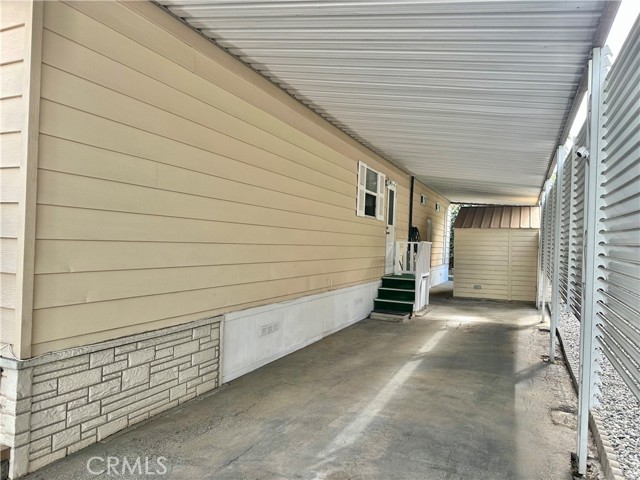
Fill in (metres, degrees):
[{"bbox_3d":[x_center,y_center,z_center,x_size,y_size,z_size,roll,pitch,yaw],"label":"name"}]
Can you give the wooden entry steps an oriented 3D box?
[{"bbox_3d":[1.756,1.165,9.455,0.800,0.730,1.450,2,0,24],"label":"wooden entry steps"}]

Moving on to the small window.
[{"bbox_3d":[1.043,-0.897,8.578,0.080,0.980,1.670,2,0,24],"label":"small window"}]

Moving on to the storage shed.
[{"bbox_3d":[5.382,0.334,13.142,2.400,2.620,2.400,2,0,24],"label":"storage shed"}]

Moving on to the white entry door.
[{"bbox_3d":[1.597,-0.209,9.959,0.080,1.980,0.800,2,0,24],"label":"white entry door"}]

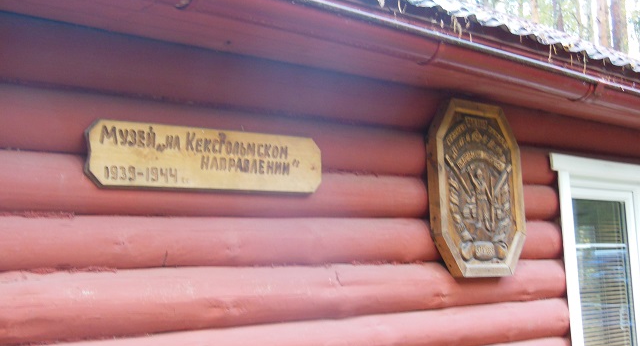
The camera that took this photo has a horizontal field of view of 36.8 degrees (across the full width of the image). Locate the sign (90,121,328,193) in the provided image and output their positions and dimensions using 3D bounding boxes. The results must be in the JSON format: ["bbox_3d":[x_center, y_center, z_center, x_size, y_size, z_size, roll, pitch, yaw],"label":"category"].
[{"bbox_3d":[-0.318,-0.035,2.904,0.027,0.186,0.882,-10,-9,44],"label":"sign"}]

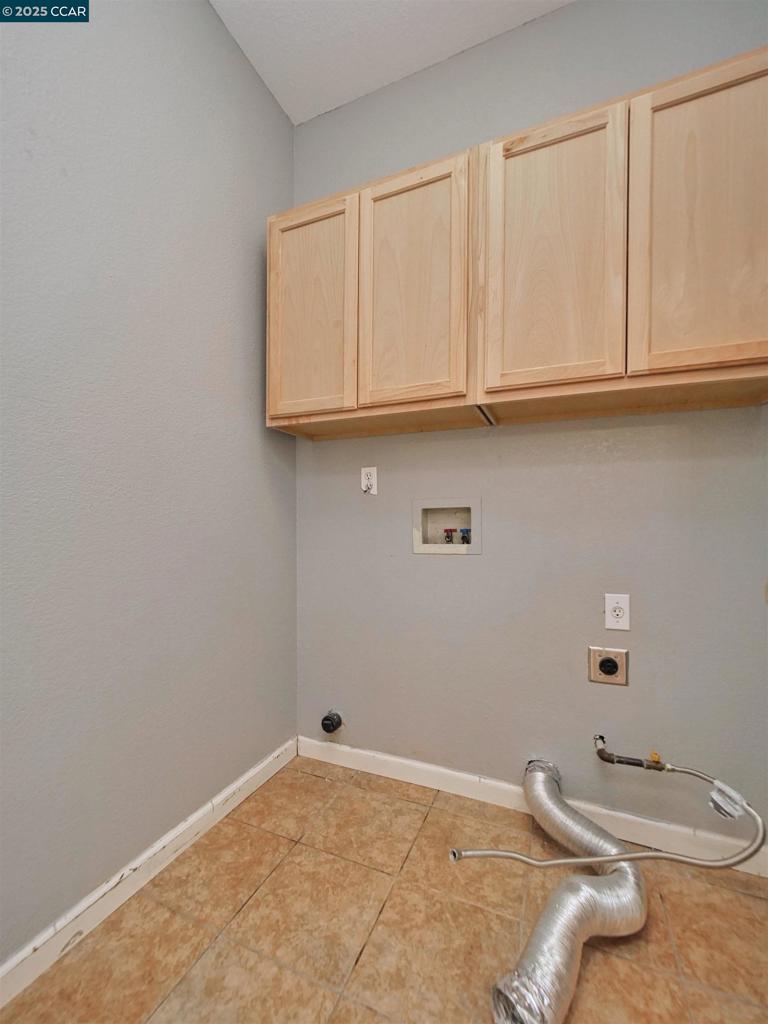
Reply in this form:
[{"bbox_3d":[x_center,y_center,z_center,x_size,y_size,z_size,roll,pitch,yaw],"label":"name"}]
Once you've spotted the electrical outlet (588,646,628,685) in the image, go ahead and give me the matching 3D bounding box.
[{"bbox_3d":[0.723,0.497,1.332,0.115,0.114,0.014,-1,-1,23],"label":"electrical outlet"}]

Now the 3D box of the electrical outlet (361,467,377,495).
[{"bbox_3d":[-0.060,-0.124,1.674,0.070,0.114,0.012,-1,-1,23],"label":"electrical outlet"}]

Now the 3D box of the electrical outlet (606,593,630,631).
[{"bbox_3d":[0.749,0.321,1.325,0.070,0.114,0.012,-1,-1,23],"label":"electrical outlet"}]

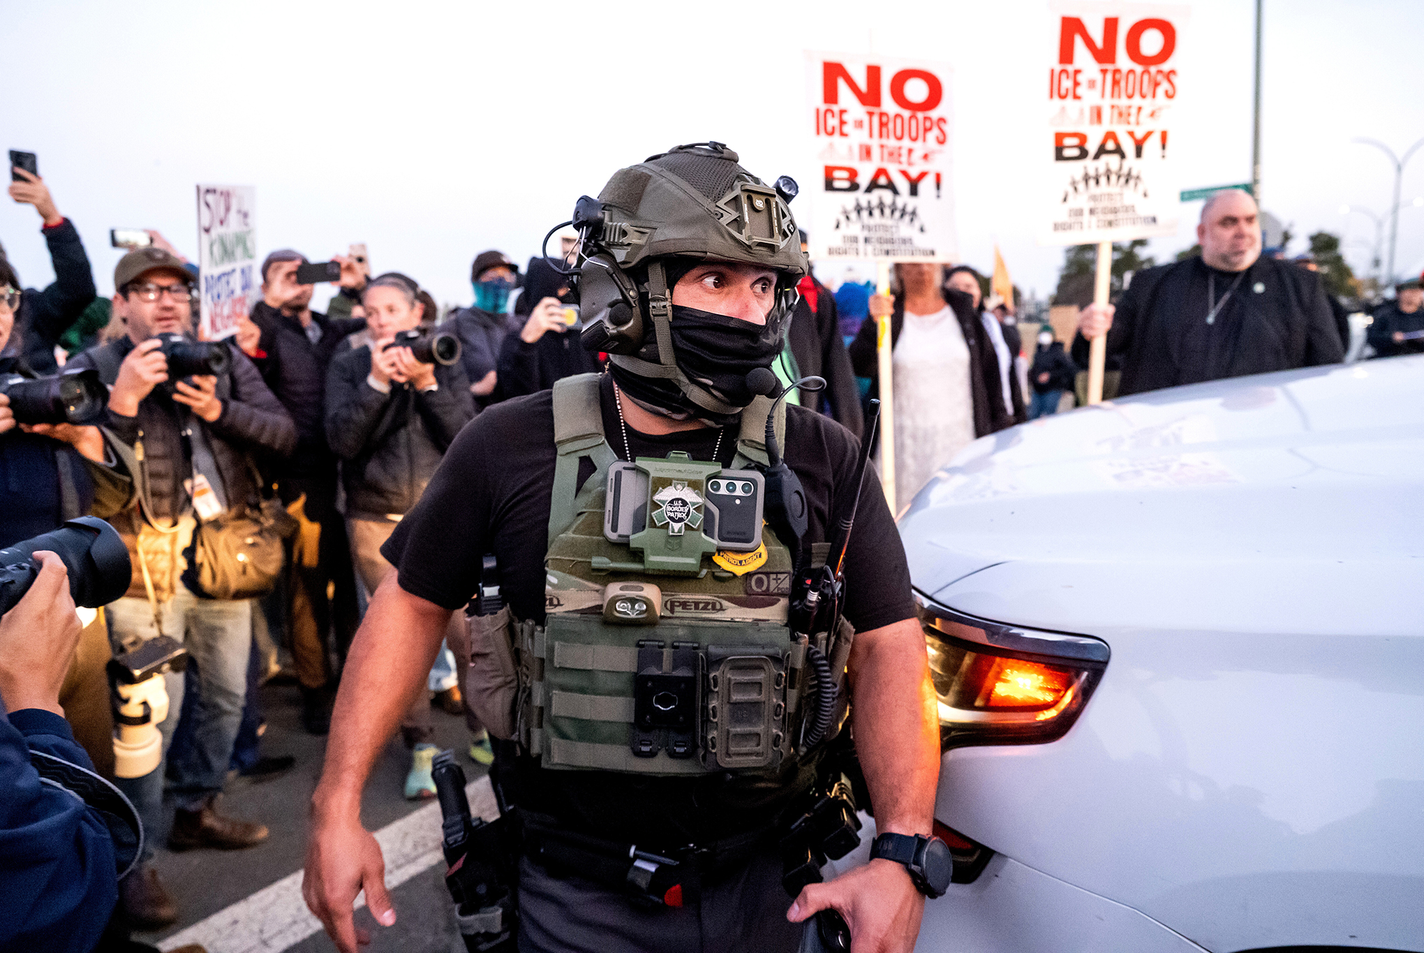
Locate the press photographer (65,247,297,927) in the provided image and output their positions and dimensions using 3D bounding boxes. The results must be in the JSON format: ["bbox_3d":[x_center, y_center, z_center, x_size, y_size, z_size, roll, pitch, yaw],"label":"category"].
[{"bbox_3d":[-1.470,0.280,2.780,0.630,1.760,0.550,-7,10,-37],"label":"press photographer"}]

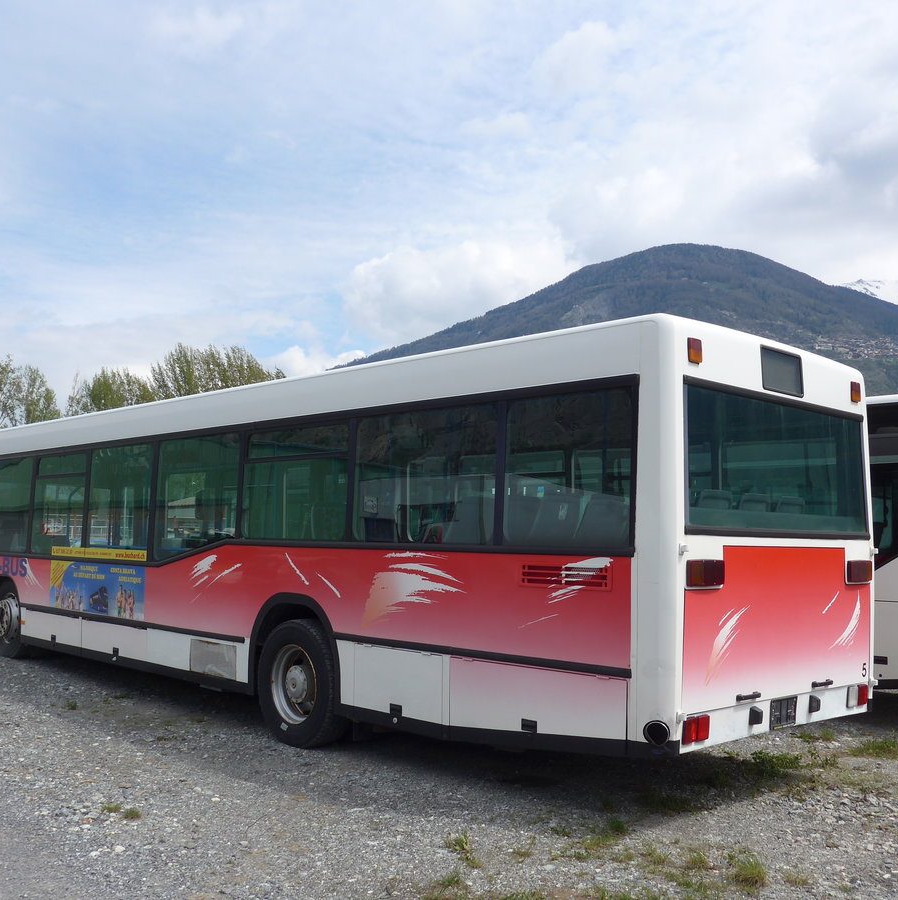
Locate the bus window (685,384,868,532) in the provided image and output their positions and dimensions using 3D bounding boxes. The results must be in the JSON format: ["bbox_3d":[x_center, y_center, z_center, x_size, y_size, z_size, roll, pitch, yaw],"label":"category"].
[{"bbox_3d":[2.072,0.123,6.152,2.220,0.810,0.060,6,-7,-43],"label":"bus window"}]

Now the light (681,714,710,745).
[{"bbox_3d":[1.291,1.469,5.290,0.240,0.132,0.055,6,-7,-43],"label":"light"}]

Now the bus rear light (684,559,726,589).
[{"bbox_3d":[1.376,0.663,5.421,0.365,0.142,0.055,6,-7,-43],"label":"bus rear light"}]

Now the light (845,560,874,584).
[{"bbox_3d":[2.727,0.810,6.702,0.365,0.142,0.055,6,-7,-43],"label":"light"}]

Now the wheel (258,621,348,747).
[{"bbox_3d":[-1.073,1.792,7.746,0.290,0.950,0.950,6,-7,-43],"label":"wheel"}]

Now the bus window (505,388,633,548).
[{"bbox_3d":[0.674,0.121,5.855,0.060,0.930,0.970,6,-7,-43],"label":"bus window"}]

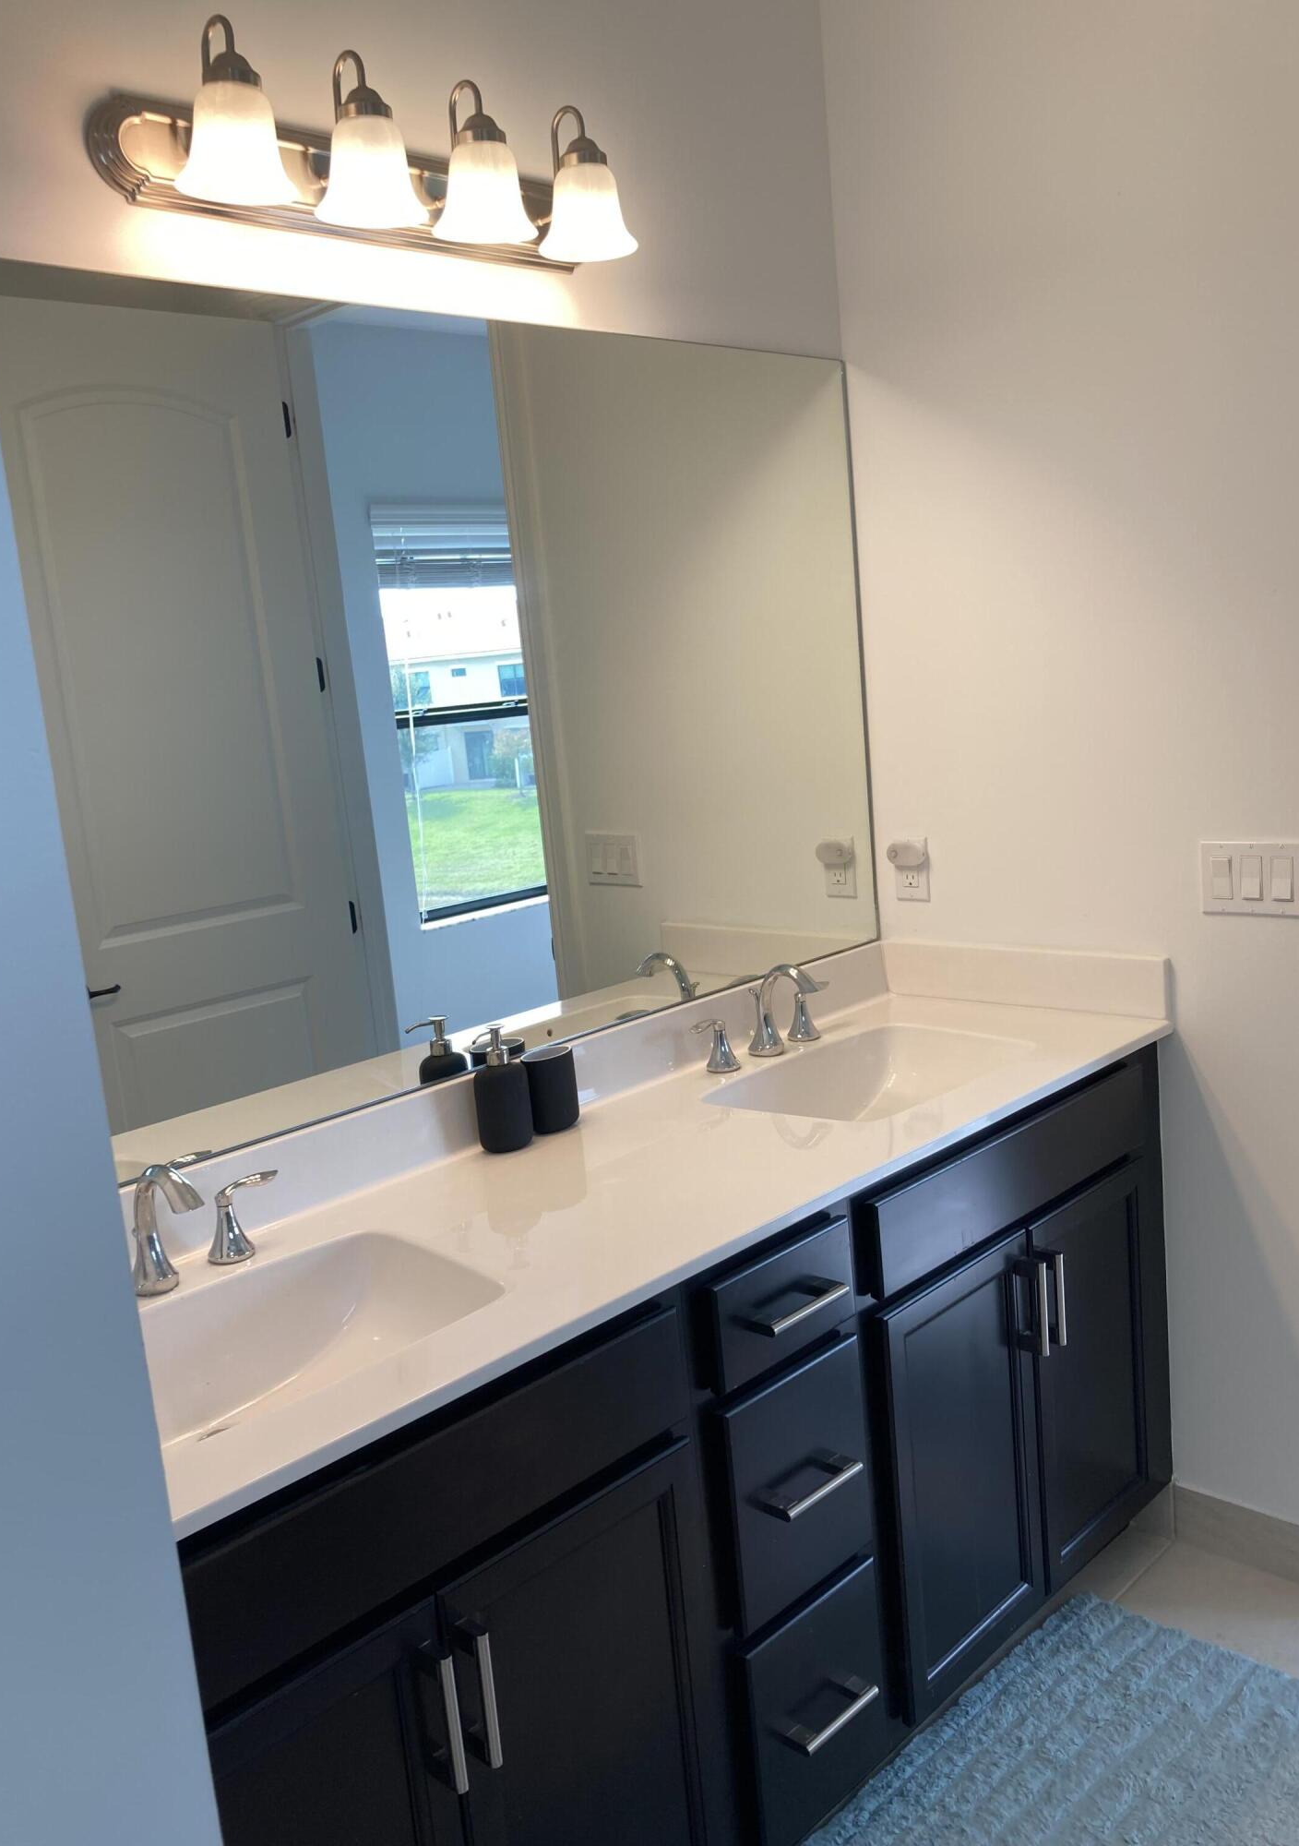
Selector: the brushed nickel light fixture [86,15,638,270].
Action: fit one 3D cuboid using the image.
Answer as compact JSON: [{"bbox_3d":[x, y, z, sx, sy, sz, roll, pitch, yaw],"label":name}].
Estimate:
[{"bbox_3d":[-0.287,-0.954,1.834,0.187,0.192,0.764,4,14,45],"label":"brushed nickel light fixture"}]

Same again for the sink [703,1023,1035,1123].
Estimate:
[{"bbox_3d":[0.341,0.292,2.272,0.308,0.140,0.480,4,14,45],"label":"sink"}]

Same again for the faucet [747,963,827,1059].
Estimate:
[{"bbox_3d":[0.253,0.128,2.414,0.154,0.152,0.175,4,14,45],"label":"faucet"}]

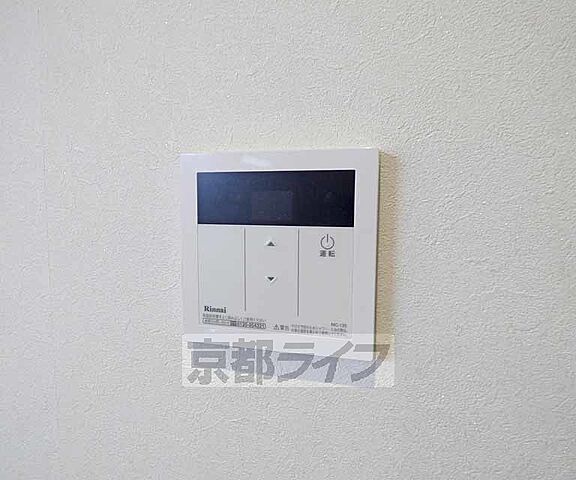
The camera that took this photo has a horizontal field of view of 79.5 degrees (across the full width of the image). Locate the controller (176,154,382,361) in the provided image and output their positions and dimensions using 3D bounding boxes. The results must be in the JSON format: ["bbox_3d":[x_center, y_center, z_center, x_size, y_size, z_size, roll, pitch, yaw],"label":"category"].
[{"bbox_3d":[-0.007,0.007,0.216,0.120,0.120,0.019,2,5,13],"label":"controller"}]

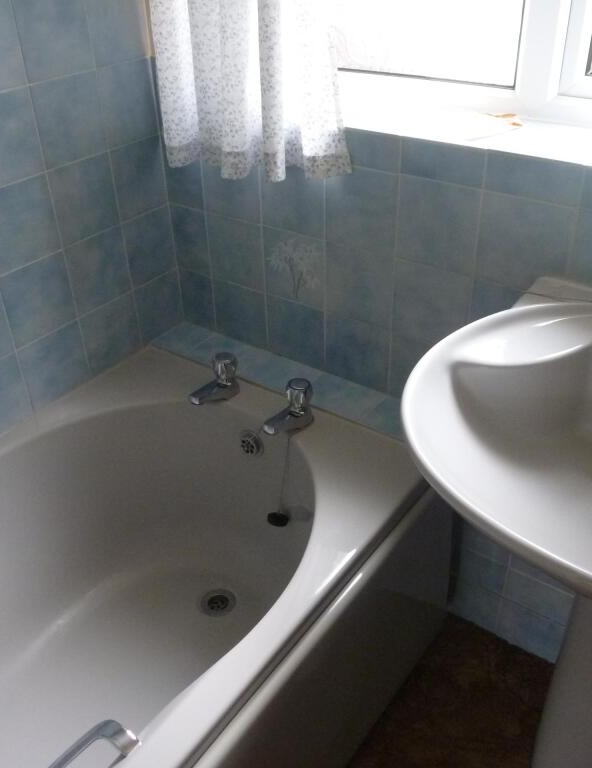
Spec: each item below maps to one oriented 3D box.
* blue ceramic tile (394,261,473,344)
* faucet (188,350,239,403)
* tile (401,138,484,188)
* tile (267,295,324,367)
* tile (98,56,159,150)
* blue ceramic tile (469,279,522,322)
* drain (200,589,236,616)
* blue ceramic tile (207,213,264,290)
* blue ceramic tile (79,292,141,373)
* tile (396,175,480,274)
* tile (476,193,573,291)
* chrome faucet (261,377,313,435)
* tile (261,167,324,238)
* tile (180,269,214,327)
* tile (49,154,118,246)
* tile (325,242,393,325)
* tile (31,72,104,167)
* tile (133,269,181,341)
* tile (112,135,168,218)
[{"bbox_3d":[0.251,-0.146,1.317,0.151,0.148,0.010,20,39,29],"label":"blue ceramic tile"},{"bbox_3d":[-0.164,-0.004,1.436,0.056,0.088,0.118,24,42,33],"label":"faucet"},{"bbox_3d":[0.239,-0.359,1.154,0.147,0.065,0.009,20,39,29],"label":"tile"},{"bbox_3d":[0.004,-0.115,1.520,0.147,0.135,0.009,20,39,29],"label":"tile"},{"bbox_3d":[-0.325,-0.542,1.373,0.010,0.148,0.137,20,40,30],"label":"tile"},{"bbox_3d":[0.367,-0.101,1.217,0.146,0.146,0.010,20,39,29],"label":"blue ceramic tile"},{"bbox_3d":[-0.164,0.462,1.499,0.075,0.012,0.075,-1,34,1],"label":"drain"},{"bbox_3d":[-0.124,-0.276,1.495,0.148,0.148,0.010,20,40,30],"label":"blue ceramic tile"},{"bbox_3d":[-0.400,-0.113,1.535,0.009,0.135,0.147,20,39,29],"label":"blue ceramic tile"},{"bbox_3d":[0.241,-0.269,1.205,0.146,0.146,0.010,20,39,29],"label":"tile"},{"bbox_3d":[0.365,-0.225,1.142,0.147,0.147,0.009,20,39,29],"label":"tile"},{"bbox_3d":[-0.014,0.053,1.345,0.056,0.088,0.116,27,43,35],"label":"chrome faucet"},{"bbox_3d":[-0.006,-0.355,1.338,0.148,0.148,0.010,20,40,30],"label":"tile"},{"bbox_3d":[-0.226,-0.196,1.655,0.109,0.140,0.009,20,39,29],"label":"tile"},{"bbox_3d":[-0.404,-0.353,1.359,0.010,0.148,0.148,20,40,30],"label":"tile"},{"bbox_3d":[0.125,-0.194,1.388,0.151,0.148,0.010,20,39,29],"label":"tile"},{"bbox_3d":[-0.408,-0.477,1.282,0.010,0.146,0.146,20,39,29],"label":"tile"},{"bbox_3d":[-0.314,-0.177,1.618,0.010,0.138,0.137,20,40,30],"label":"tile"},{"bbox_3d":[-0.322,-0.420,1.455,0.010,0.148,0.137,20,40,30],"label":"tile"}]

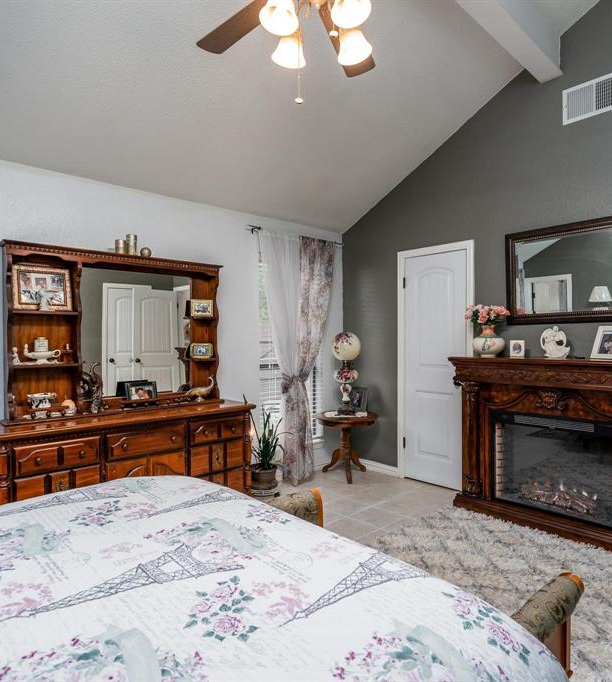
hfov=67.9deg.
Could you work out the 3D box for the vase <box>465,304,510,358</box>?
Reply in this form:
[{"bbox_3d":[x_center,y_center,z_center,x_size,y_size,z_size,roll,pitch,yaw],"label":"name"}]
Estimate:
[{"bbox_3d":[1.390,-0.065,3.475,0.290,0.400,0.310,0,0,-43],"label":"vase"}]

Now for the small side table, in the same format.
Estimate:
[{"bbox_3d":[0.388,0.979,4.260,0.580,0.567,0.580,0,0,0],"label":"small side table"}]

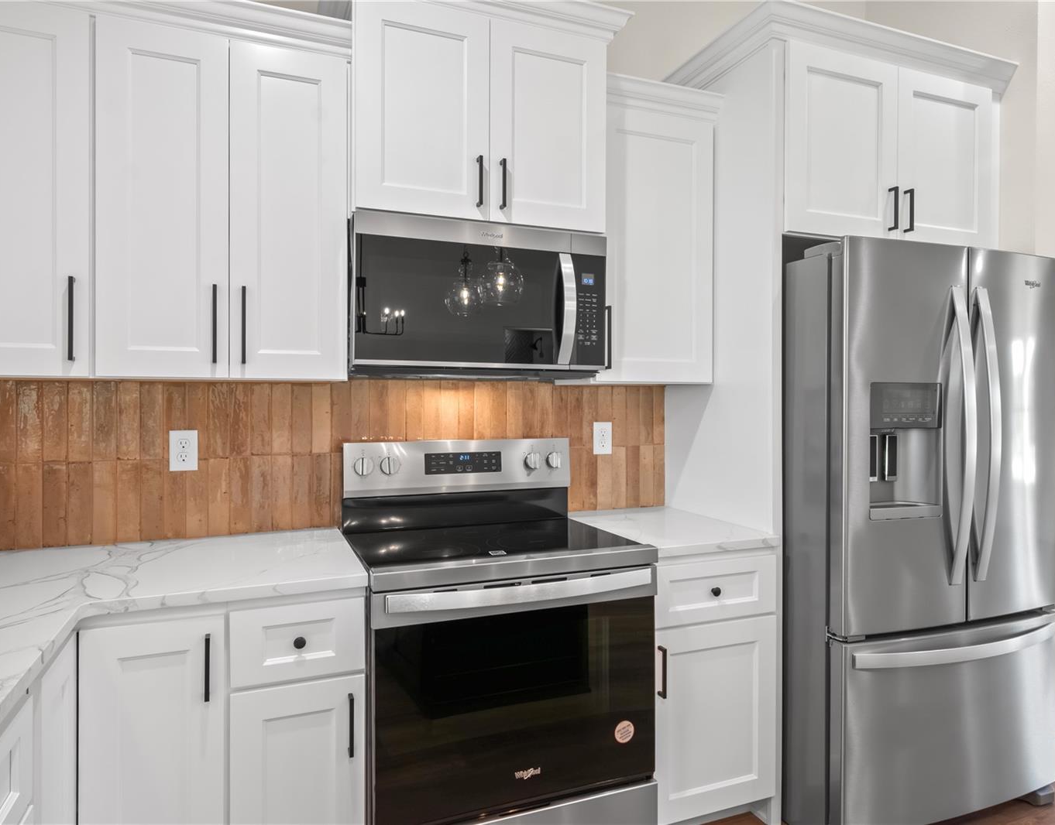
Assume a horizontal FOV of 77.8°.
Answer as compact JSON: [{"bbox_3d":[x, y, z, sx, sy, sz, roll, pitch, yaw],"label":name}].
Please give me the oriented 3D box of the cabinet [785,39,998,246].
[{"bbox_3d":[1.091,-0.825,2.399,0.937,0.570,0.647,0,1,-20],"label":"cabinet"}]

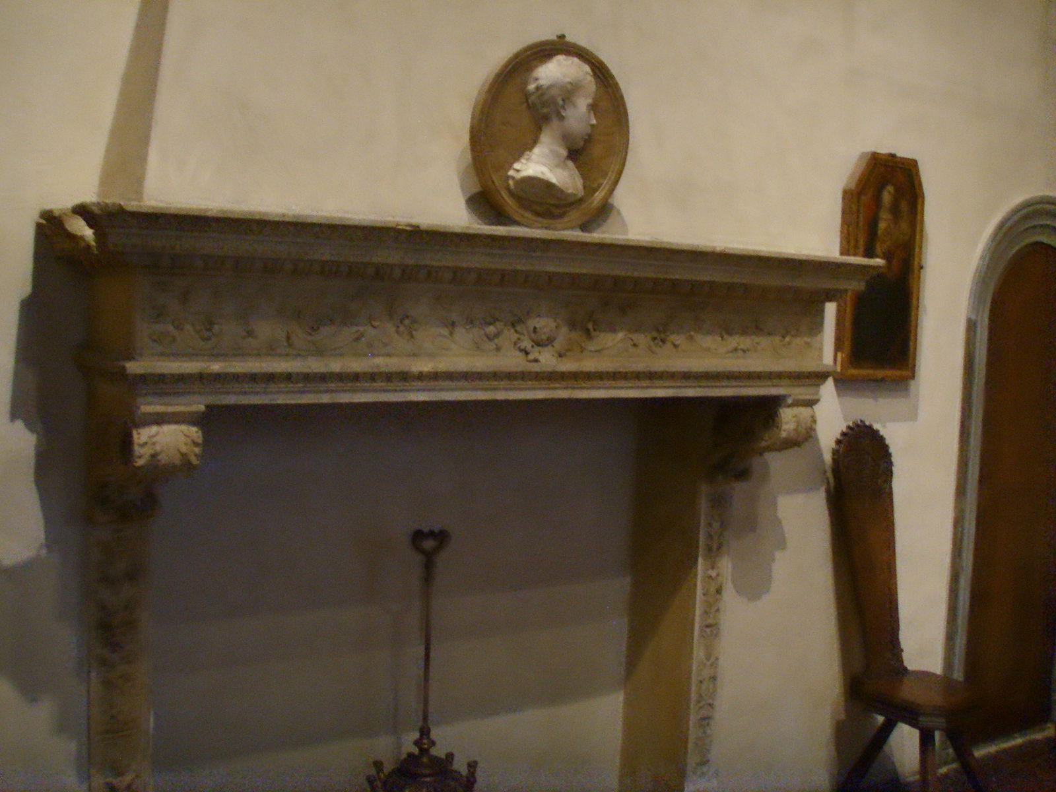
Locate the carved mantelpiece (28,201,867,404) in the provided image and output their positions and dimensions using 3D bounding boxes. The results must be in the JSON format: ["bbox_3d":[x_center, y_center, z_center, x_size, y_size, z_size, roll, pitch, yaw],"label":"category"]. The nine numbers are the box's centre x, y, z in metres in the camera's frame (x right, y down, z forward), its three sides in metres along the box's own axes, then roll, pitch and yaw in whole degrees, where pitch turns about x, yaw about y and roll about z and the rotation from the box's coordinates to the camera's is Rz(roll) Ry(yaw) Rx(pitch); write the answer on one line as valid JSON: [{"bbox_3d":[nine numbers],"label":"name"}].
[{"bbox_3d":[-0.026,-0.183,2.732,2.031,0.360,0.452,-1,5,-34],"label":"carved mantelpiece"}]

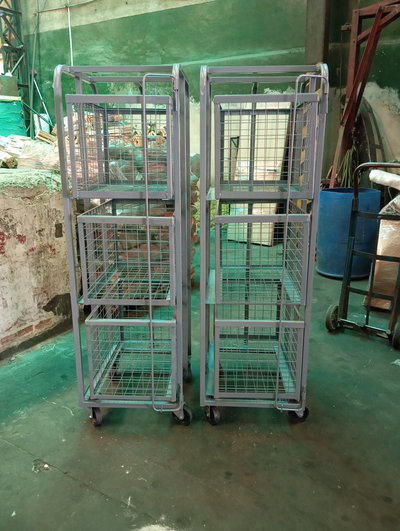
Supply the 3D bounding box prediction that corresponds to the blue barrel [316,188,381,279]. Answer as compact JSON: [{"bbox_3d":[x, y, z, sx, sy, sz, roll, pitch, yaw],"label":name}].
[{"bbox_3d":[1.605,-0.356,4.693,0.601,0.891,0.601,0,15,0],"label":"blue barrel"}]

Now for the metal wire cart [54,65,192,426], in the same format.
[{"bbox_3d":[-0.315,-0.066,2.151,0.507,1.660,0.552,1,15,3],"label":"metal wire cart"}]

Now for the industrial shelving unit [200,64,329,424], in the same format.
[{"bbox_3d":[0.268,-0.062,2.153,0.507,1.670,0.552,1,15,3],"label":"industrial shelving unit"}]

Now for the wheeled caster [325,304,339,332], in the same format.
[{"bbox_3d":[0.995,0.398,3.245,0.047,0.203,0.203,9,18,31],"label":"wheeled caster"}]

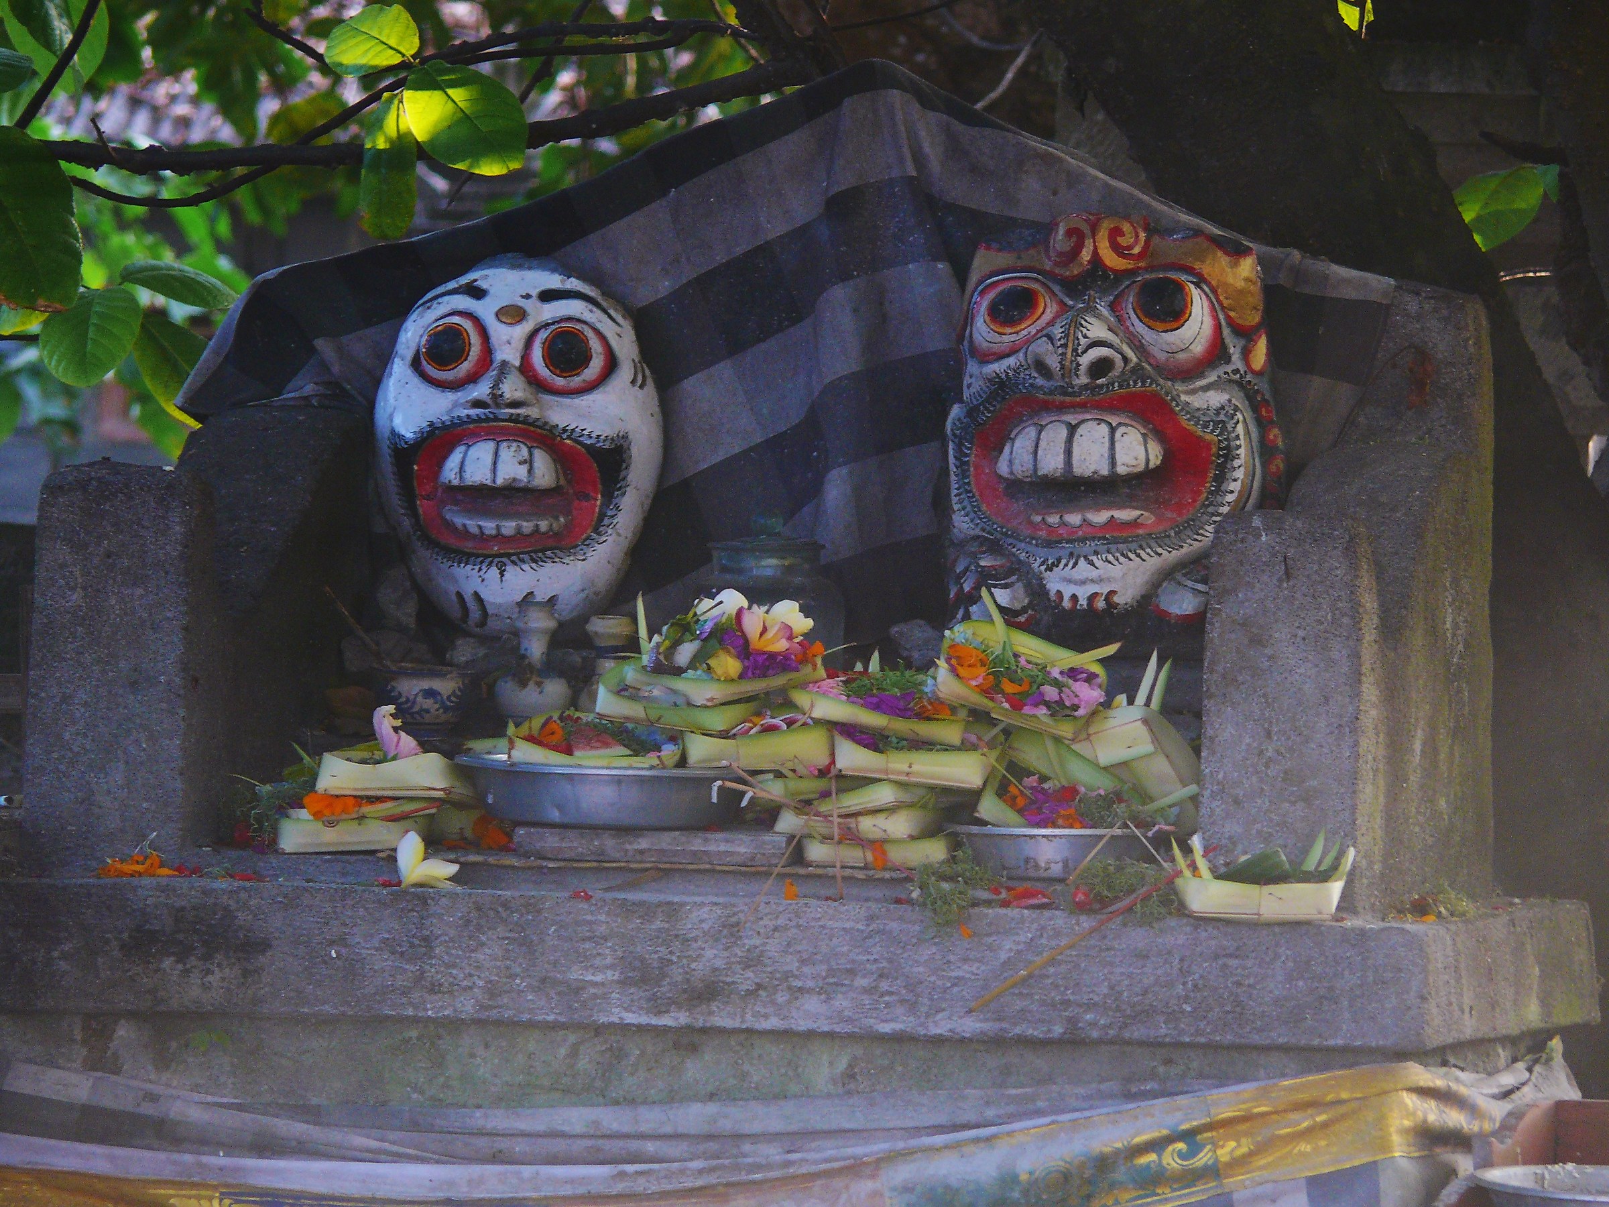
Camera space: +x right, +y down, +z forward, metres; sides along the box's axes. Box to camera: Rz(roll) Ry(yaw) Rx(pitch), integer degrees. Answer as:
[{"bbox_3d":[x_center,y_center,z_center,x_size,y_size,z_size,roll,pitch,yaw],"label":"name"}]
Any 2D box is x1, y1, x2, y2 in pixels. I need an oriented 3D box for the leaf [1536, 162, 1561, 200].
[{"bbox_3d":[0.570,-0.323,13.450,0.026,0.031,0.020,0,4,0],"label":"leaf"}]

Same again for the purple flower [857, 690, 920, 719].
[{"bbox_3d":[0.064,0.076,13.327,0.047,0.021,0.038,2,5,20],"label":"purple flower"}]

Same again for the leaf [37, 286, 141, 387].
[{"bbox_3d":[-0.531,-0.198,13.000,0.075,0.073,0.030,0,4,0],"label":"leaf"}]

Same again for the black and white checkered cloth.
[{"bbox_3d":[-0.014,-0.194,13.450,0.900,0.430,0.250,2,5,20],"label":"black and white checkered cloth"}]

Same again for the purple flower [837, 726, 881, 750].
[{"bbox_3d":[0.039,0.096,12.550,0.032,0.021,0.030,1,4,15],"label":"purple flower"}]

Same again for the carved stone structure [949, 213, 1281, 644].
[{"bbox_3d":[0.226,-0.126,12.750,0.215,0.312,0.125,2,4,22],"label":"carved stone structure"}]

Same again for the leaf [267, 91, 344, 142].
[{"bbox_3d":[-0.401,-0.391,14.100,0.065,0.042,0.035,0,5,0],"label":"leaf"}]

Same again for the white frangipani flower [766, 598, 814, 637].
[{"bbox_3d":[-0.012,0.011,12.600,0.044,0.034,0.040,1,4,10],"label":"white frangipani flower"}]

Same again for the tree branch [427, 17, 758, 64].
[{"bbox_3d":[-0.170,-0.450,14.000,0.265,0.036,0.050,0,5,0],"label":"tree branch"}]

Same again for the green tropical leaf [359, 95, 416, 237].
[{"bbox_3d":[-0.309,-0.325,13.000,0.042,0.108,0.030,1,4,10],"label":"green tropical leaf"}]

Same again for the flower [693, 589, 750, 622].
[{"bbox_3d":[-0.060,0.004,12.600,0.045,0.033,0.042,1,4,10],"label":"flower"}]

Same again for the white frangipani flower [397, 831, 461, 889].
[{"bbox_3d":[-0.285,0.194,13.284,0.047,0.043,0.038,2,5,20],"label":"white frangipani flower"}]

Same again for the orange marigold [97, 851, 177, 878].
[{"bbox_3d":[-0.509,0.199,13.384,0.058,0.018,0.045,2,5,20],"label":"orange marigold"}]

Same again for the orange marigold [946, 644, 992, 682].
[{"bbox_3d":[0.125,0.045,13.305,0.034,0.029,0.030,2,5,20],"label":"orange marigold"}]

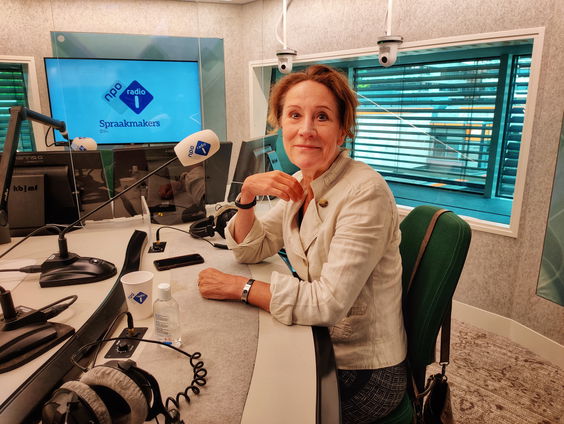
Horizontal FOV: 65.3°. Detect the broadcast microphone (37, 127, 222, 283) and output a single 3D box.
[{"bbox_3d":[-0.408,-0.019,1.208,0.477,0.401,0.120,-2,14,-10],"label":"broadcast microphone"}]

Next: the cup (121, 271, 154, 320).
[{"bbox_3d":[-0.321,0.191,0.996,0.075,0.092,0.075,0,14,0],"label":"cup"}]

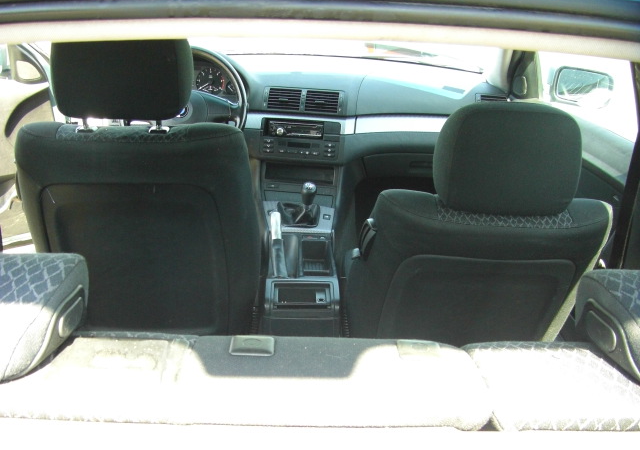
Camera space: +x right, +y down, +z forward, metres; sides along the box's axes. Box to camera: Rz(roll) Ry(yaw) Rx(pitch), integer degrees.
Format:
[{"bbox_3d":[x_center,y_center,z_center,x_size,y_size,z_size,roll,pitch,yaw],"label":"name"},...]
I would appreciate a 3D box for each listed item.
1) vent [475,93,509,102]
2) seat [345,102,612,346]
[{"bbox_3d":[0.563,-0.399,2.316,0.106,0.068,0.040,0,5,-8],"label":"vent"},{"bbox_3d":[0.295,0.122,1.814,0.520,0.970,0.830,1,17,-3],"label":"seat"}]

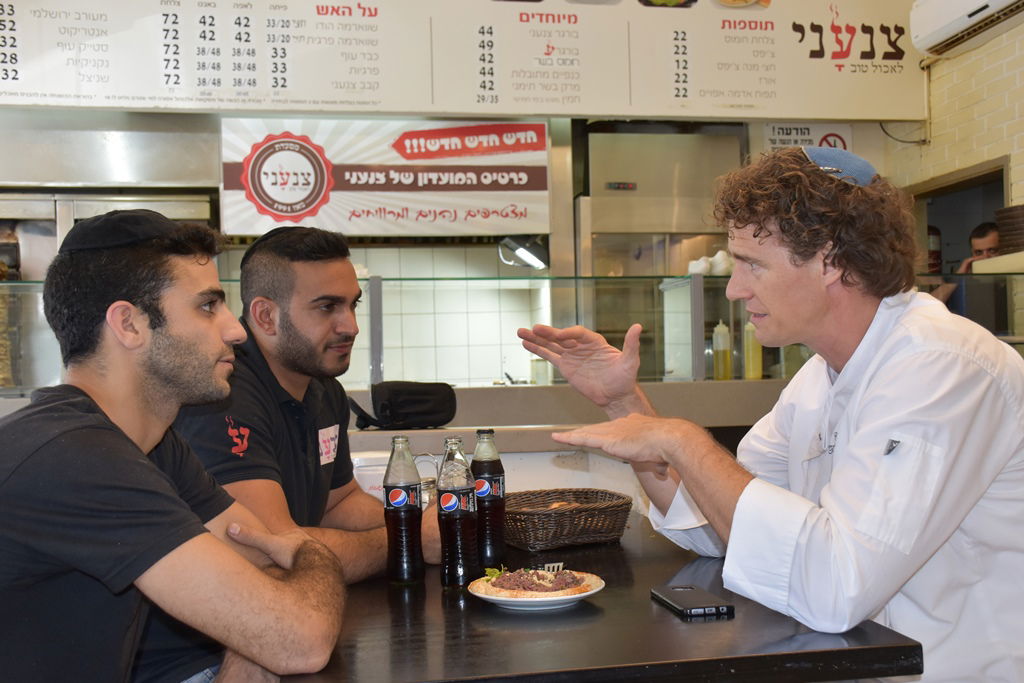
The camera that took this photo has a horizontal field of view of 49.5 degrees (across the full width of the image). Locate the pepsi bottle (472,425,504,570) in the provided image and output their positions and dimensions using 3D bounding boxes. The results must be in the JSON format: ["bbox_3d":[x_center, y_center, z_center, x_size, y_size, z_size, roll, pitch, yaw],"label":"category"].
[{"bbox_3d":[-0.042,0.273,1.940,0.064,0.232,0.064,-2,0,0],"label":"pepsi bottle"}]

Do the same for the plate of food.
[{"bbox_3d":[0.038,0.370,1.690,0.210,0.046,0.210,-2,0,0],"label":"plate of food"}]

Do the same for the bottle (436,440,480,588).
[{"bbox_3d":[-0.089,0.277,1.806,0.064,0.232,0.064,-2,0,0],"label":"bottle"}]

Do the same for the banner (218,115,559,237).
[{"bbox_3d":[-0.608,-0.814,5.513,1.615,0.568,0.025,-1,0,-8],"label":"banner"}]

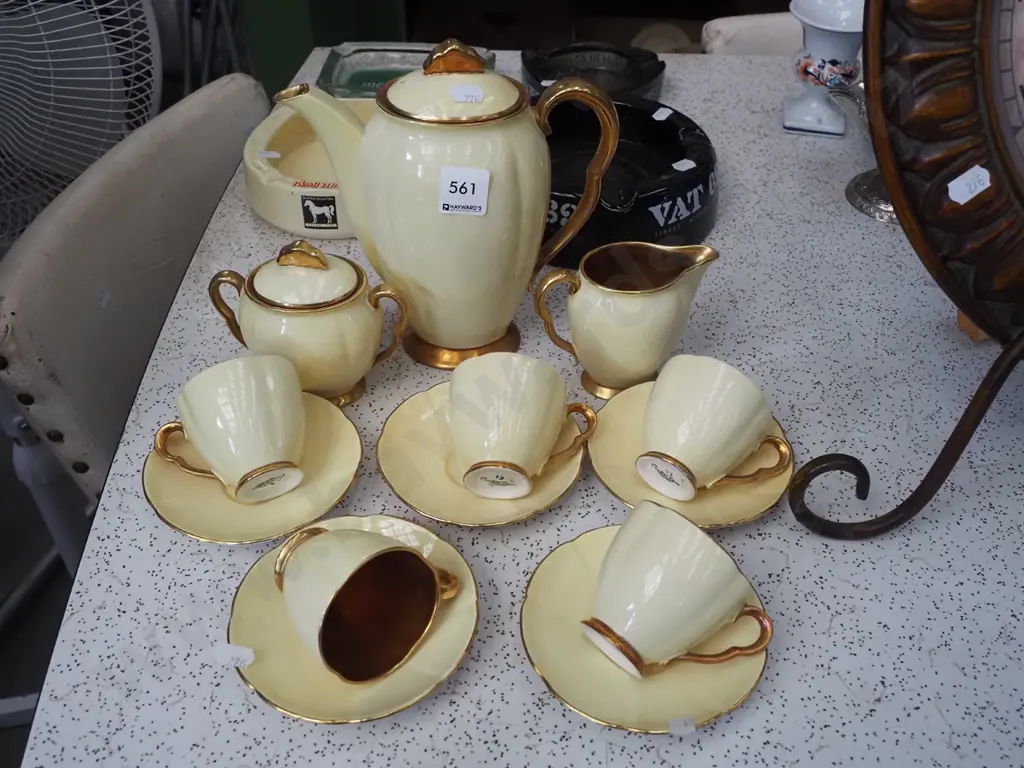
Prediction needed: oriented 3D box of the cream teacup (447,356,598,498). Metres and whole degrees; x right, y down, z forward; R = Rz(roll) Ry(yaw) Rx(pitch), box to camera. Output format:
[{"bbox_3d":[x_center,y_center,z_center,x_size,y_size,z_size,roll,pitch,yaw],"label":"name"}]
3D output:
[{"bbox_3d":[0.005,0.031,0.526,0.087,0.066,0.062,18,54,-16],"label":"cream teacup"}]

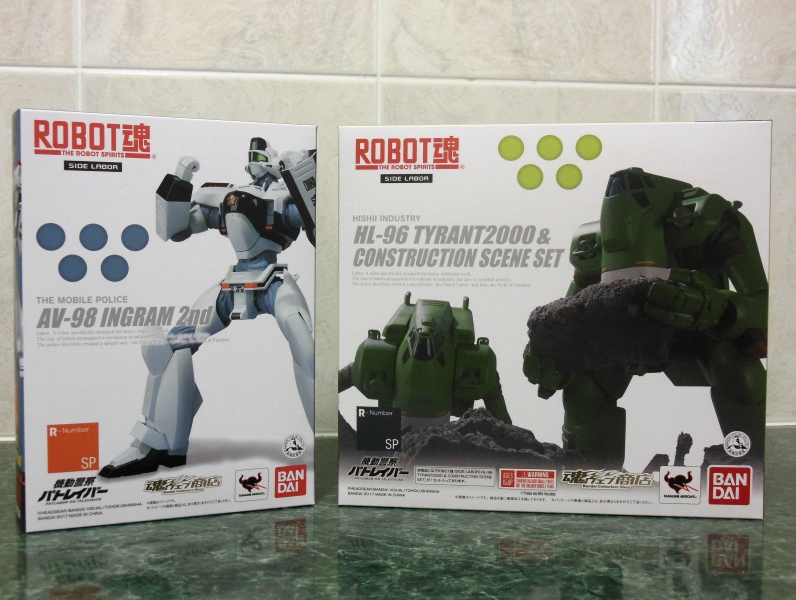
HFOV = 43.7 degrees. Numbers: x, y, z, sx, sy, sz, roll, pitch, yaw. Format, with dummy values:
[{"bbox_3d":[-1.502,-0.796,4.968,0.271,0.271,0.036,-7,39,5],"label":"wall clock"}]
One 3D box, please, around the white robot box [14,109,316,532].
[{"bbox_3d":[-0.116,0.008,0.499,0.139,0.191,0.054,-1,3,-25],"label":"white robot box"}]

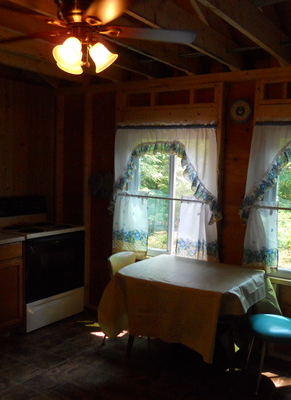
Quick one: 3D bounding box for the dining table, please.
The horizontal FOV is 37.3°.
[{"bbox_3d":[0.320,0.939,3.403,1.020,0.750,0.850,5,7,34],"label":"dining table"}]

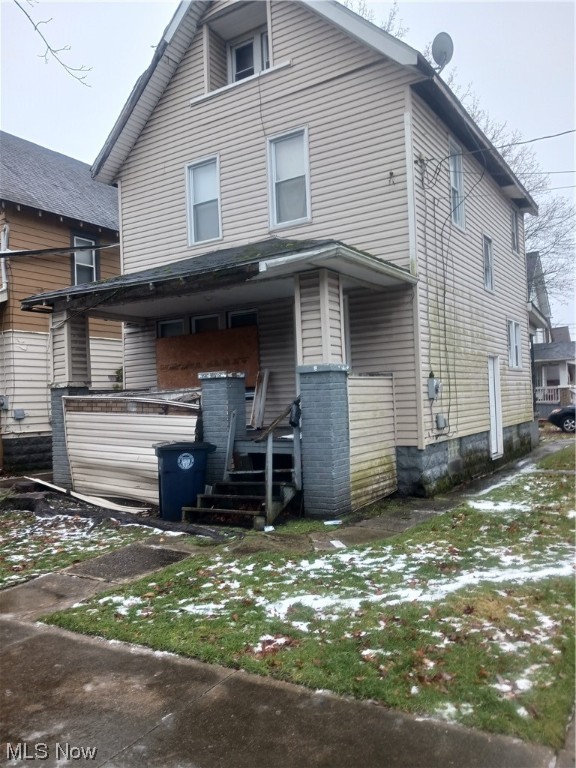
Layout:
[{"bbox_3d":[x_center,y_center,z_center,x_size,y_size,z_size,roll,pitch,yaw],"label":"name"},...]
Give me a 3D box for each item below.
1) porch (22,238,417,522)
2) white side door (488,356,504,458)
[{"bbox_3d":[-1.251,-0.280,8.768,5.720,3.952,2.600,-3,-1,33],"label":"porch"},{"bbox_3d":[4.089,0.453,11.892,0.104,2.007,0.884,-3,-1,33],"label":"white side door"}]

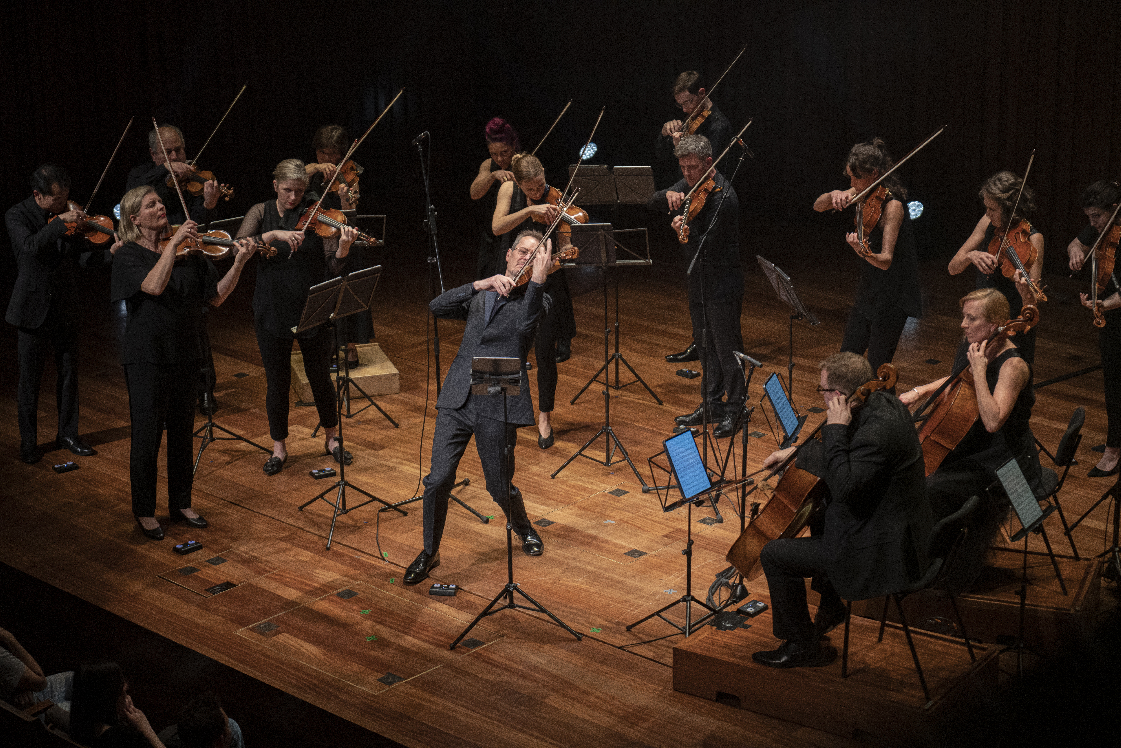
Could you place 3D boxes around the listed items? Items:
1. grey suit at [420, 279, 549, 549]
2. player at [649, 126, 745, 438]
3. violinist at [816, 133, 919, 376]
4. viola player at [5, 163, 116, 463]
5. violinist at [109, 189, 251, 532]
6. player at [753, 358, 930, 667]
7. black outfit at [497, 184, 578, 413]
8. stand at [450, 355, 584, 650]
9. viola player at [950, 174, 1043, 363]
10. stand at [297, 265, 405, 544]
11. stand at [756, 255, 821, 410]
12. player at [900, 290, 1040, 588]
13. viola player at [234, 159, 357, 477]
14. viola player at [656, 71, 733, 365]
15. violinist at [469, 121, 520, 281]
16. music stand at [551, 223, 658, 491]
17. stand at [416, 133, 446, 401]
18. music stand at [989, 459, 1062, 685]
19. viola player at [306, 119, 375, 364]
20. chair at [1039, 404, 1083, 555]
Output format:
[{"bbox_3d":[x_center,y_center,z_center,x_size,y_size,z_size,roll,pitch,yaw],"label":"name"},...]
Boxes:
[{"bbox_3d":[-0.359,0.203,10.711,0.640,1.298,0.580,1,18,5],"label":"grey suit"},{"bbox_3d":[0.820,-0.517,12.674,0.520,1.745,0.600,-17,23,-40],"label":"player"},{"bbox_3d":[1.643,-0.392,11.835,0.500,1.740,0.560,-15,22,-36],"label":"violinist"},{"bbox_3d":[-2.788,-0.341,12.141,0.580,1.655,0.530,-15,23,-38],"label":"viola player"},{"bbox_3d":[-1.900,-0.055,10.960,0.640,1.802,0.570,-14,22,-36],"label":"violinist"},{"bbox_3d":[1.183,0.540,9.065,0.760,1.336,0.610,4,18,14],"label":"player"},{"bbox_3d":[-0.126,-0.405,12.290,0.460,1.357,0.380,-8,19,-21],"label":"black outfit"},{"bbox_3d":[-0.216,0.517,9.806,0.570,1.310,0.510,1,18,5],"label":"stand"},{"bbox_3d":[2.404,-0.299,12.040,0.550,1.655,0.500,8,20,27],"label":"viola player"},{"bbox_3d":[-1.123,0.147,11.085,0.520,1.319,0.580,16,24,42],"label":"stand"},{"bbox_3d":[1.241,0.034,11.625,0.460,1.320,0.500,-9,20,-24],"label":"stand"},{"bbox_3d":[1.886,0.300,10.086,0.720,1.330,0.600,3,18,11],"label":"player"},{"bbox_3d":[-1.462,-0.326,11.930,0.660,1.718,0.500,-5,18,-14],"label":"viola player"},{"bbox_3d":[0.830,-0.990,13.711,0.500,1.845,0.540,-15,23,-38],"label":"viola player"},{"bbox_3d":[-0.283,-0.842,13.754,0.580,1.567,0.500,-4,18,-11],"label":"violinist"},{"bbox_3d":[0.218,-0.139,11.677,0.530,1.400,0.520,-3,18,-5],"label":"music stand"},{"bbox_3d":[-0.675,-0.269,11.200,0.570,1.980,0.570,-7,19,-17],"label":"stand"},{"bbox_3d":[2.014,0.785,9.505,0.460,0.910,0.480,10,21,31],"label":"music stand"},{"bbox_3d":[-1.358,-0.782,13.293,0.550,1.504,0.480,-5,18,-14],"label":"viola player"},{"bbox_3d":[2.089,0.514,9.870,0.530,0.800,0.480,6,19,21],"label":"chair"}]

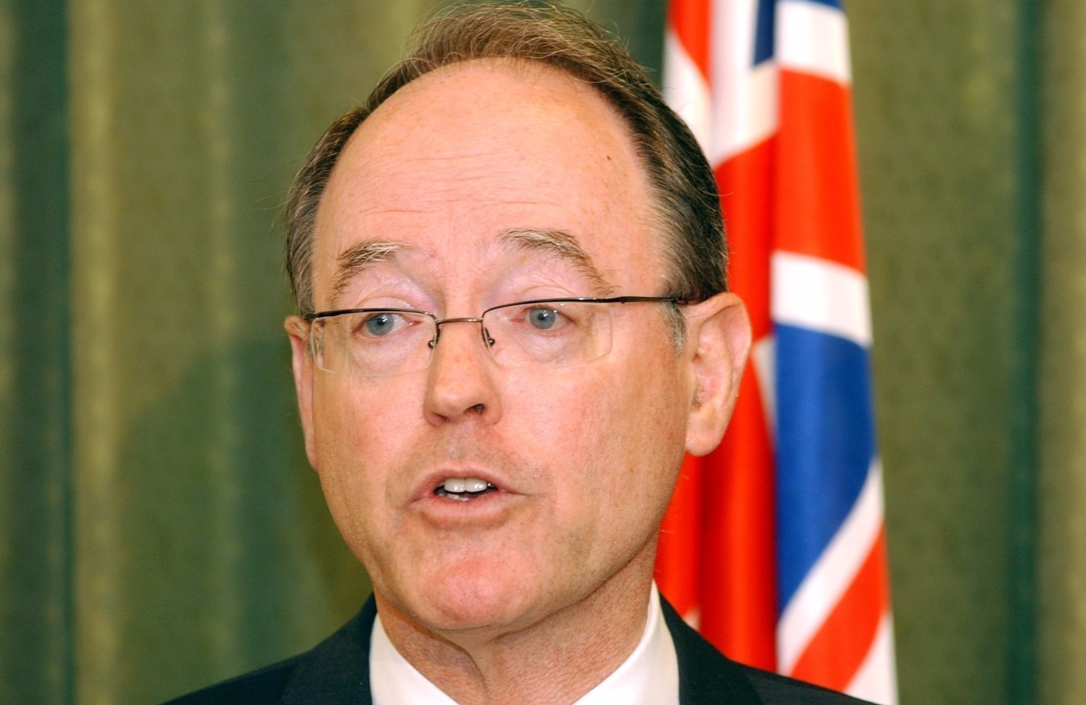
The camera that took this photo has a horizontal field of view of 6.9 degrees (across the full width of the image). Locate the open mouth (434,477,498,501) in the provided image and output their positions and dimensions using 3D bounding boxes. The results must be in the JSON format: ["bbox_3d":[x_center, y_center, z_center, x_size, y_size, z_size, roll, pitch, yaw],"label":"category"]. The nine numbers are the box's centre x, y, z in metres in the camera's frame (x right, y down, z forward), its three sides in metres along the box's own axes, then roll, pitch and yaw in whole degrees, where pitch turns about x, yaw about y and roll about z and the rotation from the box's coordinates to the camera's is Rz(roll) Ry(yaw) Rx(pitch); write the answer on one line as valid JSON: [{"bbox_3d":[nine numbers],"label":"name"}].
[{"bbox_3d":[-0.030,0.053,3.500,0.024,0.009,0.012,-2,-3,16],"label":"open mouth"}]

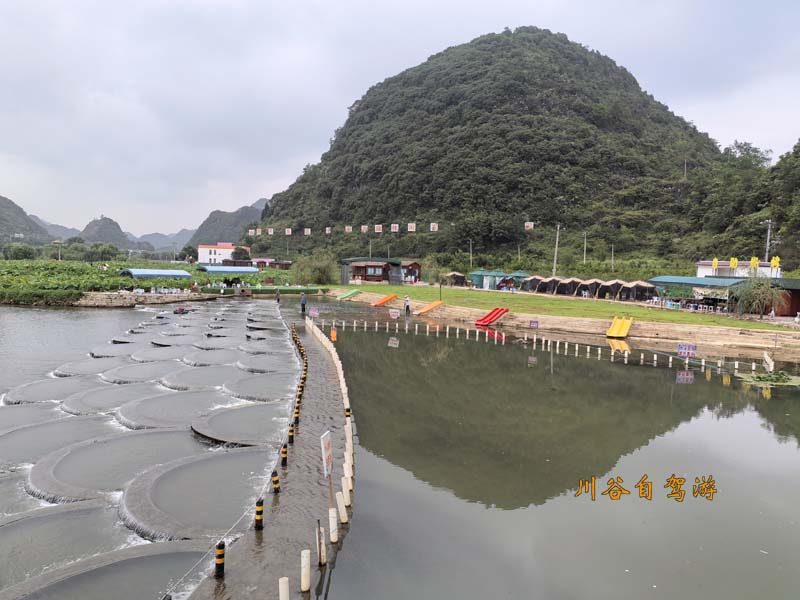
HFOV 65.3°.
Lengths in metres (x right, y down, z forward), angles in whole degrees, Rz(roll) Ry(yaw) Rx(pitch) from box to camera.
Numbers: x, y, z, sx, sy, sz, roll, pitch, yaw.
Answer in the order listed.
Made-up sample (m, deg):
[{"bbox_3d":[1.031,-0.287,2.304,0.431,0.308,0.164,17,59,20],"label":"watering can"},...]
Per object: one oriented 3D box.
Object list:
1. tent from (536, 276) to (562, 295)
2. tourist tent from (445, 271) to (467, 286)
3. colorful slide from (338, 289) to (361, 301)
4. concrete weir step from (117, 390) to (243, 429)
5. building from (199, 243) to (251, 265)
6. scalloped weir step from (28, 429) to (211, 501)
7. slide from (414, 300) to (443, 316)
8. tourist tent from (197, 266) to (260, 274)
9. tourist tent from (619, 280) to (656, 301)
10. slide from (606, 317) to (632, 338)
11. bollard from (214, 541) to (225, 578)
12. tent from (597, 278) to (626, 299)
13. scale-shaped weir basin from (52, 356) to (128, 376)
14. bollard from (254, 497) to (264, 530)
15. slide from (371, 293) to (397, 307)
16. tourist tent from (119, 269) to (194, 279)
[{"bbox_3d":[17.309,-1.758,72.204,2.500,2.000,2.600,-2,5,-44],"label":"tent"},{"bbox_3d":[7.688,-2.905,85.576,2.450,2.000,2.400,4,4,30],"label":"tourist tent"},{"bbox_3d":[-5.688,-0.500,67.519,2.450,1.150,0.850,0,4,-28],"label":"colorful slide"},{"bbox_3d":[-6.252,3.383,18.690,4.100,0.300,4.800,2,3,-7],"label":"concrete weir step"},{"bbox_3d":[-62.847,-16.369,224.531,15.000,8.000,13.000,2,4,0],"label":"building"},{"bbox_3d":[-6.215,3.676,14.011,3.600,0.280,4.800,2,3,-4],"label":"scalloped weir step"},{"bbox_3d":[2.482,0.661,52.898,2.450,1.200,0.850,-1,4,-32],"label":"slide"},{"bbox_3d":[-21.772,-2.993,79.013,6.500,2.300,3.900,-1,5,-38],"label":"tourist tent"},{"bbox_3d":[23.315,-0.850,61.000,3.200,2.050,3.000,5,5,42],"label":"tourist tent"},{"bbox_3d":[14.495,1.748,41.071,1.150,1.200,2.300,4,4,32],"label":"slide"},{"bbox_3d":[-2.362,3.413,8.211,0.113,0.470,0.113,2,3,0],"label":"bollard"},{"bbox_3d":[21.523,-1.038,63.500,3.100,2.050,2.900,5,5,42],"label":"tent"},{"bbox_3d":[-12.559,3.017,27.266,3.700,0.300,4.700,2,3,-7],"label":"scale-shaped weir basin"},{"bbox_3d":[-2.367,3.600,10.529,0.125,0.560,0.125,2,4,0],"label":"bollard"},{"bbox_3d":[-1.471,0.054,60.266,2.400,1.150,1.100,0,4,-29],"label":"slide"},{"bbox_3d":[-26.549,-2.124,68.055,6.400,2.300,3.800,-2,5,-43],"label":"tourist tent"}]

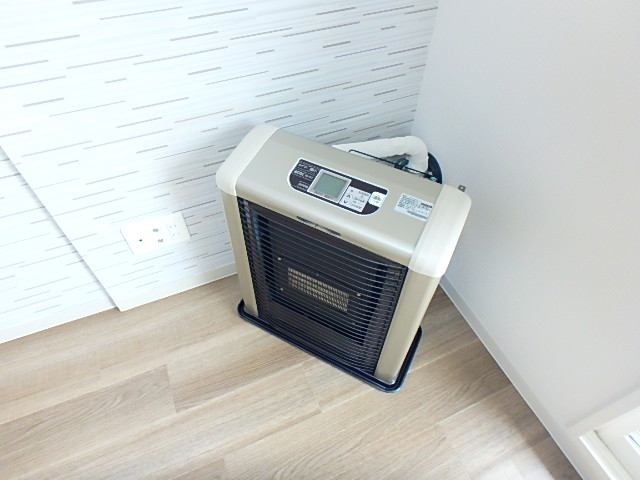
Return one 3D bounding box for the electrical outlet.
[{"bbox_3d":[-0.457,-0.016,1.096,0.163,0.116,0.010,-18,52,-16],"label":"electrical outlet"}]

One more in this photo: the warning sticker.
[{"bbox_3d":[0.180,-0.062,0.744,0.064,0.004,0.041,22,68,17],"label":"warning sticker"}]

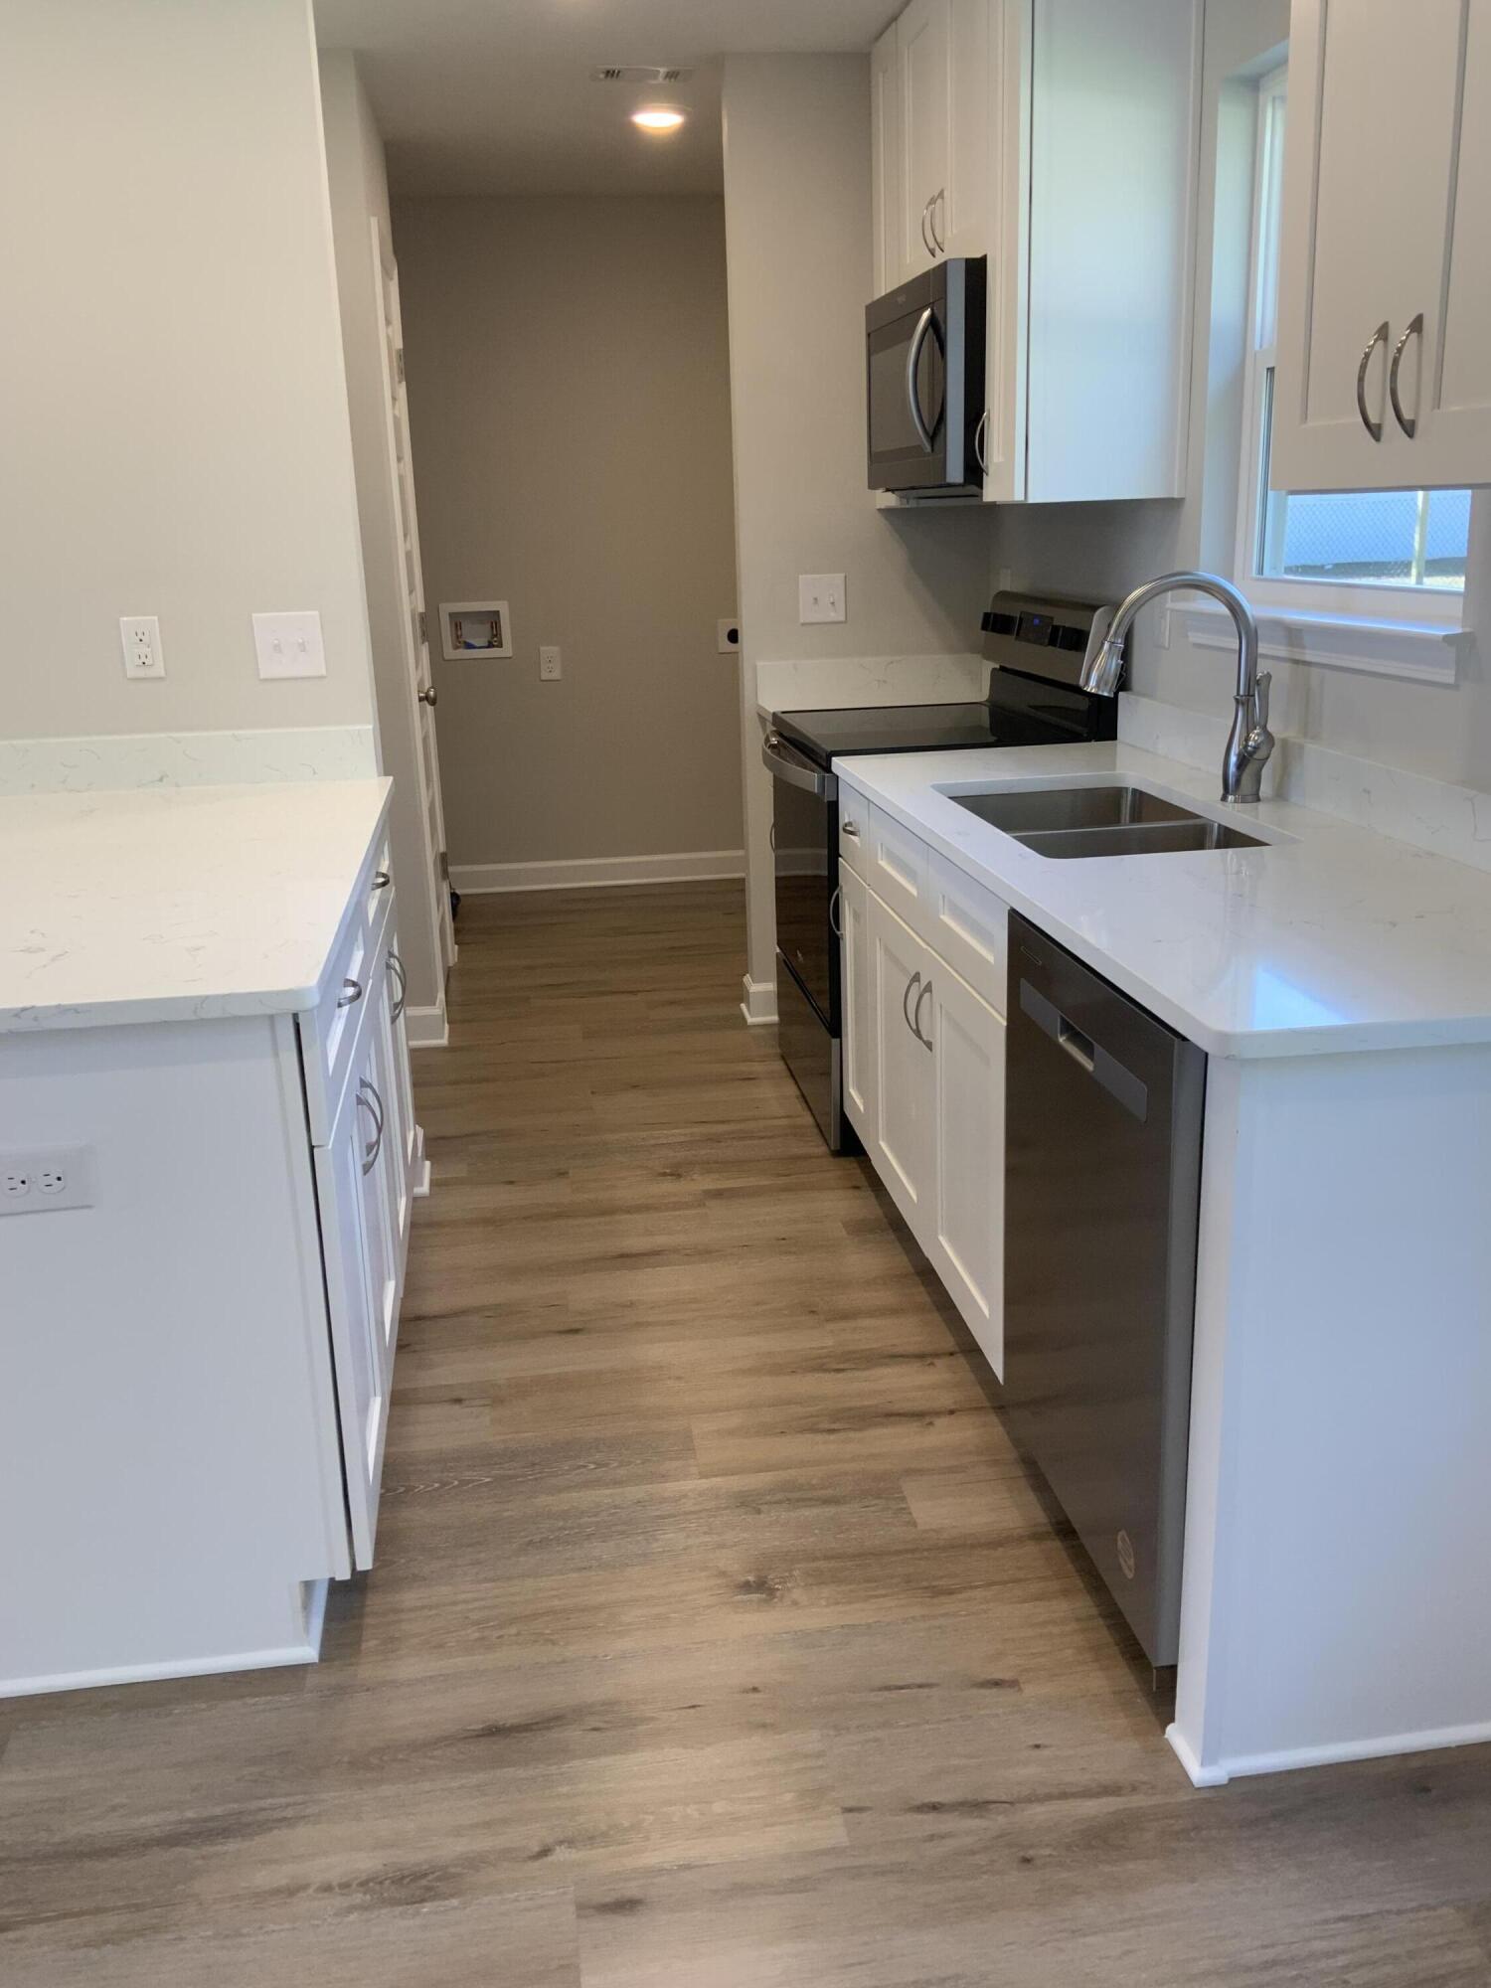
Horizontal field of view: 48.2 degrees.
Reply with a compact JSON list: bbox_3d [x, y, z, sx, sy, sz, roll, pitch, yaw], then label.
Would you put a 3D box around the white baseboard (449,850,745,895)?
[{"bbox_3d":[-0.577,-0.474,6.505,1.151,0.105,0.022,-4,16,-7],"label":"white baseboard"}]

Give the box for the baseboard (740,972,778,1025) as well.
[{"bbox_3d":[0.042,0.012,4.719,0.098,0.113,0.141,-4,16,-7],"label":"baseboard"}]

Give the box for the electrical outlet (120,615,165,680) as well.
[{"bbox_3d":[-1.179,-0.676,3.257,0.070,0.116,0.010,-4,16,-7],"label":"electrical outlet"}]

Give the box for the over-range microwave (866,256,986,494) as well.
[{"bbox_3d":[0.537,-1.329,3.655,0.417,0.424,0.753,-4,16,-7],"label":"over-range microwave"}]

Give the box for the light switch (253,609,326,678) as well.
[{"bbox_3d":[-0.900,-0.688,3.290,0.126,0.125,0.014,-4,16,-7],"label":"light switch"}]

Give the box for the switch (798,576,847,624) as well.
[{"bbox_3d":[0.205,-1.040,4.388,0.120,0.125,0.014,-4,16,-7],"label":"switch"}]

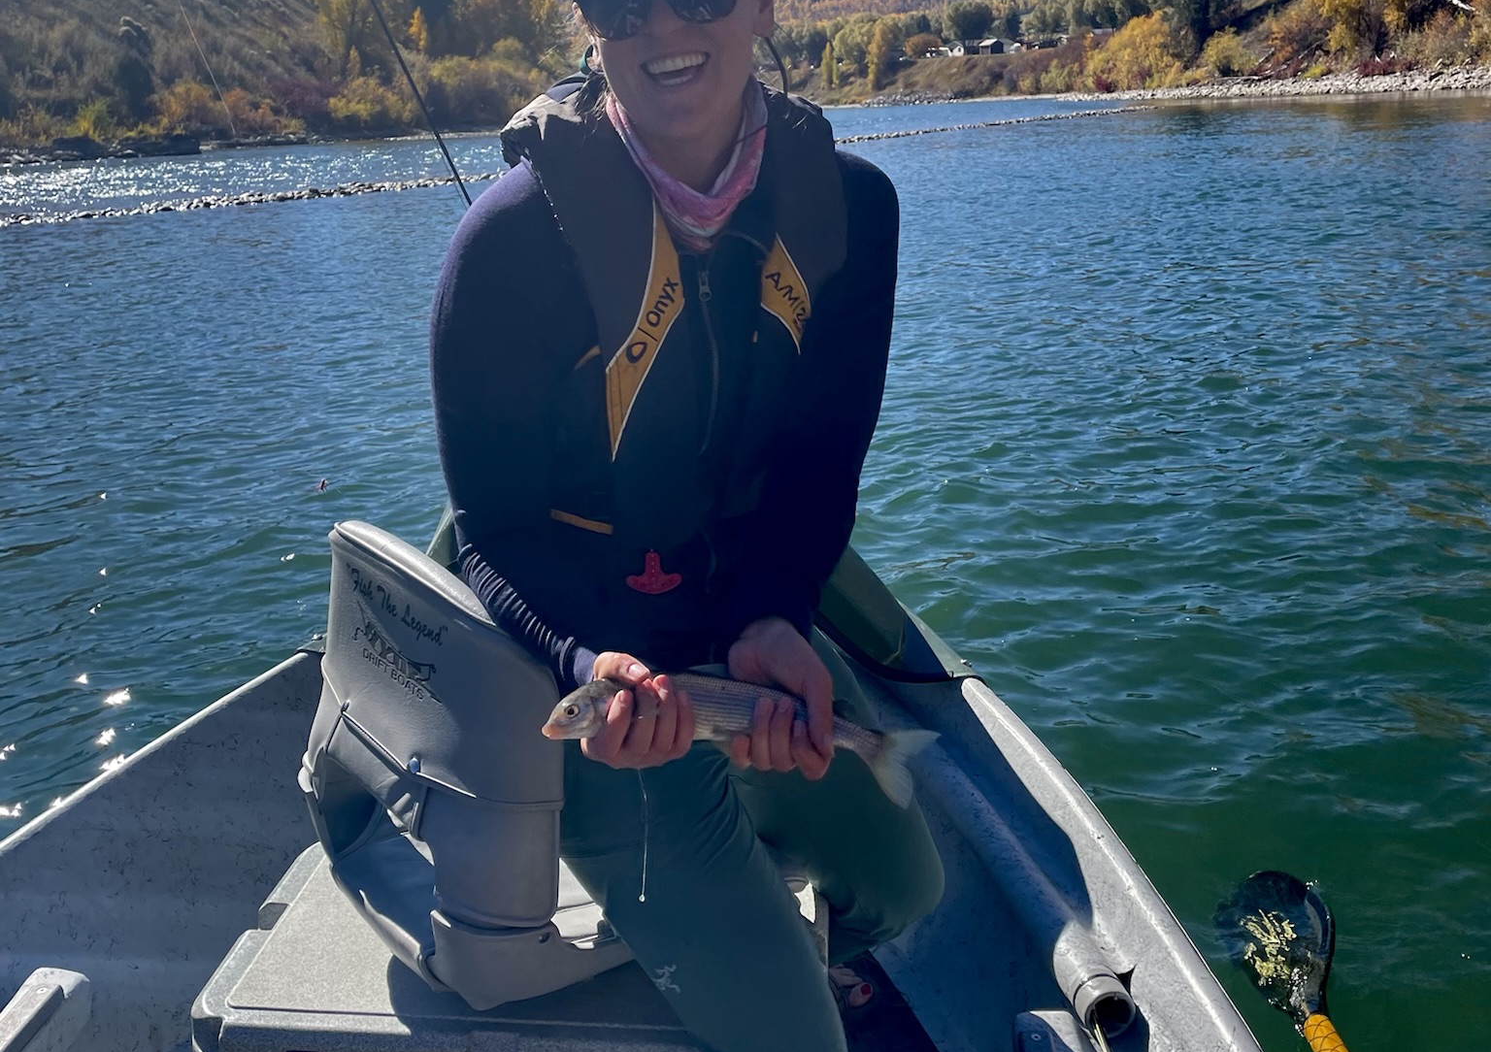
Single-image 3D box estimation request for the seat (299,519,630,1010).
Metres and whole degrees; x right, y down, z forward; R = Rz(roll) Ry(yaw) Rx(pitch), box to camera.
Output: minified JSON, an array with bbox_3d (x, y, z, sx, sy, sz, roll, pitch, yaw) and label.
[{"bbox_3d":[-0.194,0.198,1.637,0.440,0.370,0.450,-11,19,-33],"label":"seat"}]

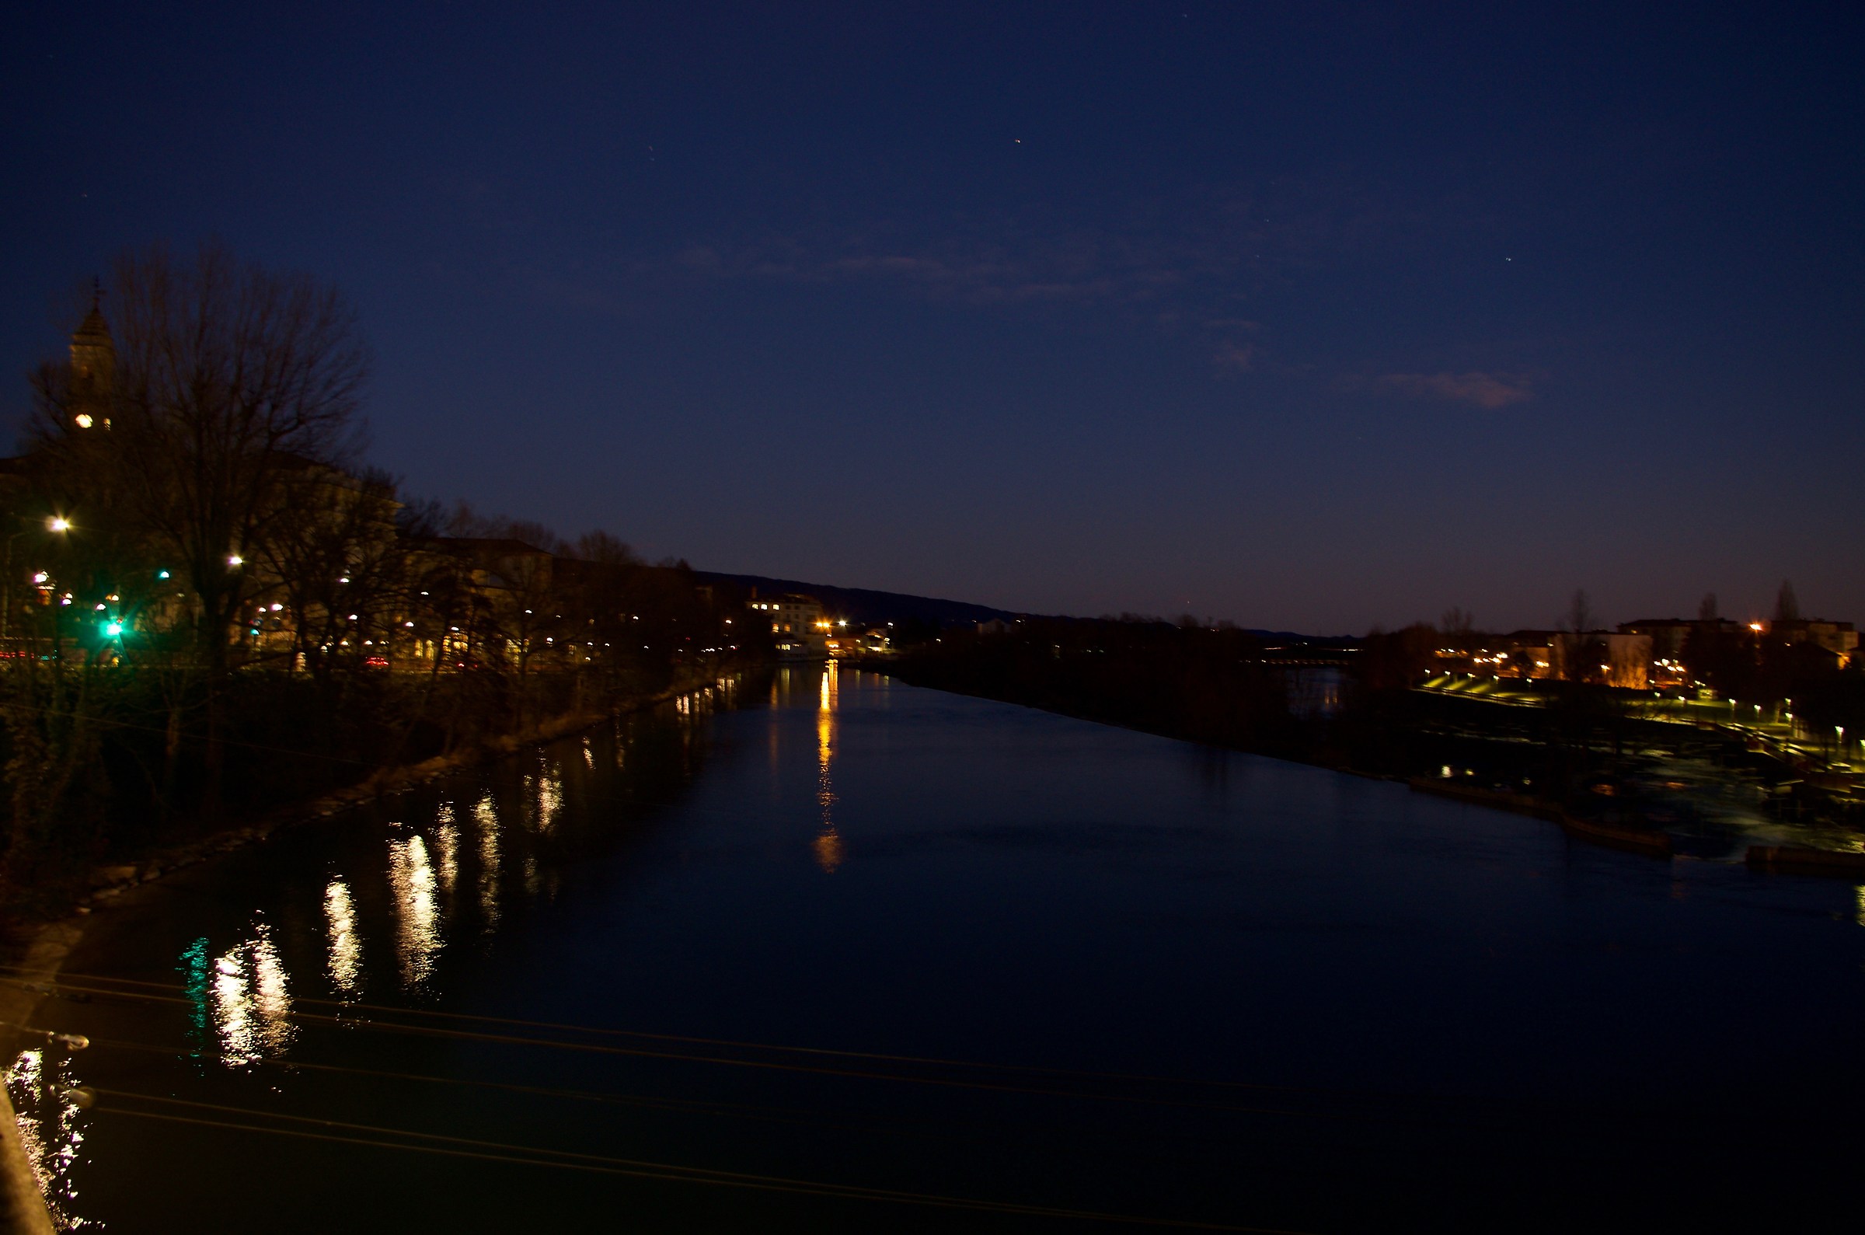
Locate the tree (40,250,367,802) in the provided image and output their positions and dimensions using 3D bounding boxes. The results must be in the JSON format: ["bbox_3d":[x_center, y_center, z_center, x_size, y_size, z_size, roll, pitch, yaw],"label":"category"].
[{"bbox_3d":[-30.600,-3.900,58.000,13.600,23.600,13.000,0,-1,0],"label":"tree"}]

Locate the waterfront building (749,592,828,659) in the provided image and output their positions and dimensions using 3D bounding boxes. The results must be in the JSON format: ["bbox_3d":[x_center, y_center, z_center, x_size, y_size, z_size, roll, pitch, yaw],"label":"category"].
[{"bbox_3d":[-45.000,2.700,438.000,21.300,20.500,14.000,0,-1,22],"label":"waterfront building"}]

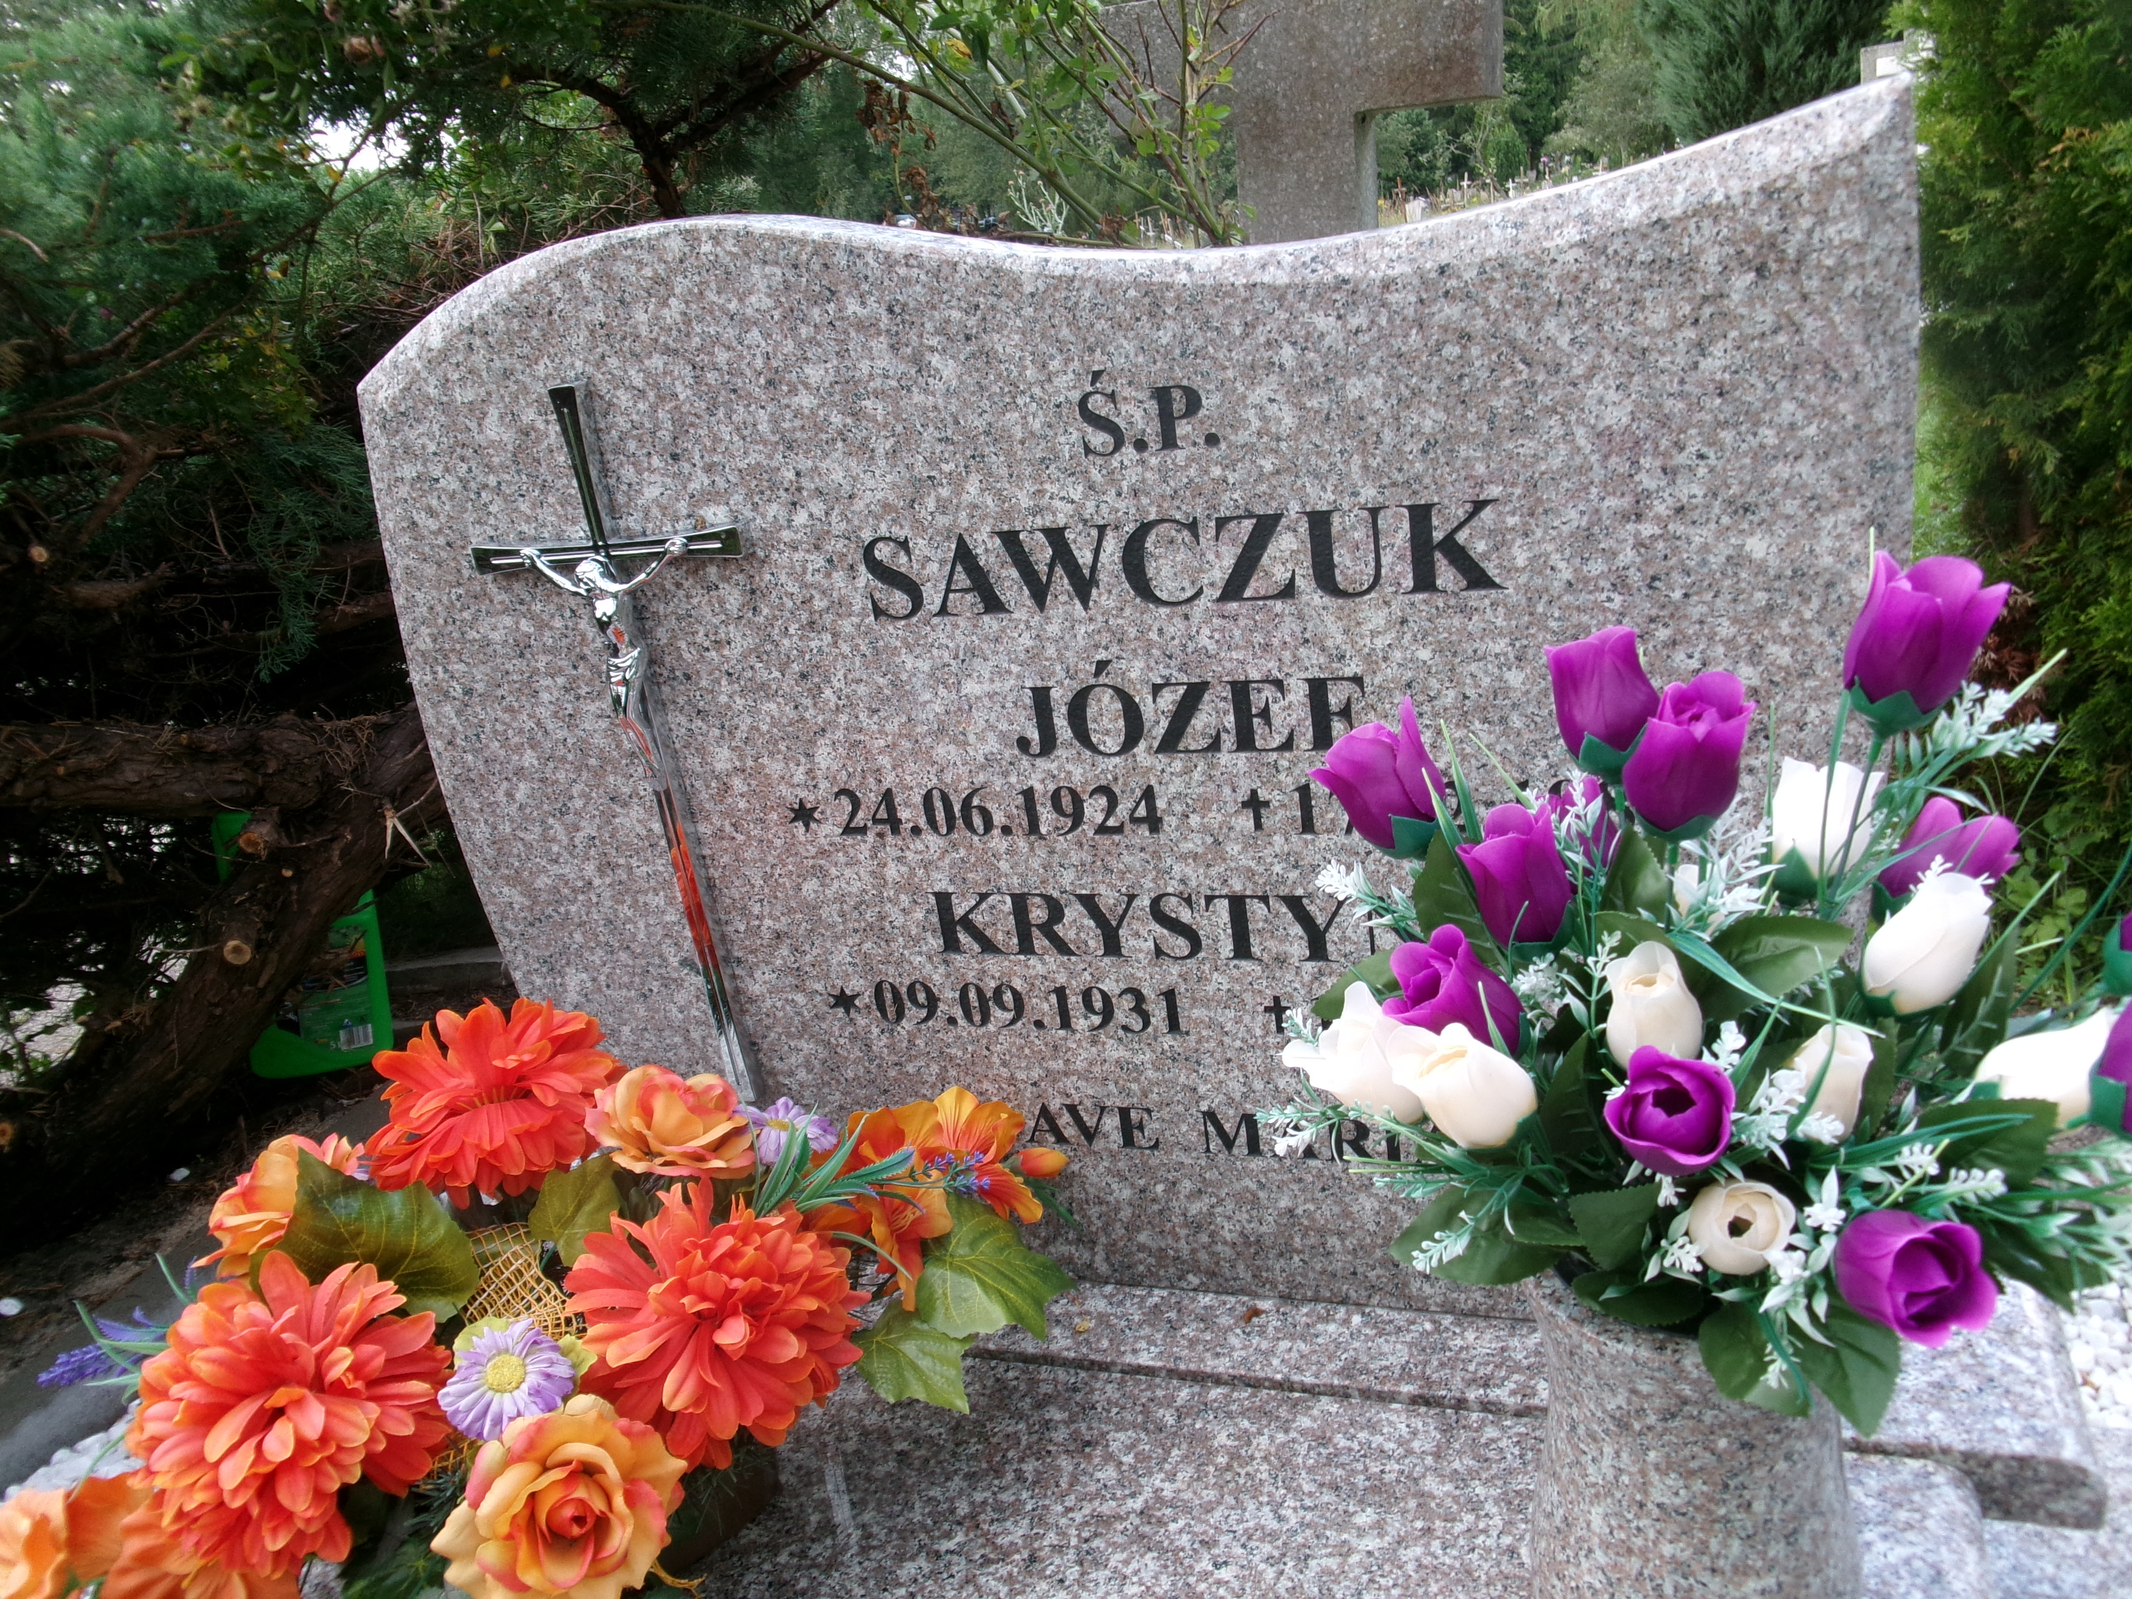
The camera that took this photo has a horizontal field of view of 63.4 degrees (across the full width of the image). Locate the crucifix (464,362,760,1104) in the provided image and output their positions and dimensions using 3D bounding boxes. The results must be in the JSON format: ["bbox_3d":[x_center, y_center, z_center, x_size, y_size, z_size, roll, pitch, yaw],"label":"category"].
[{"bbox_3d":[-0.214,-0.011,0.900,0.152,0.405,0.032,-1,24,18],"label":"crucifix"}]

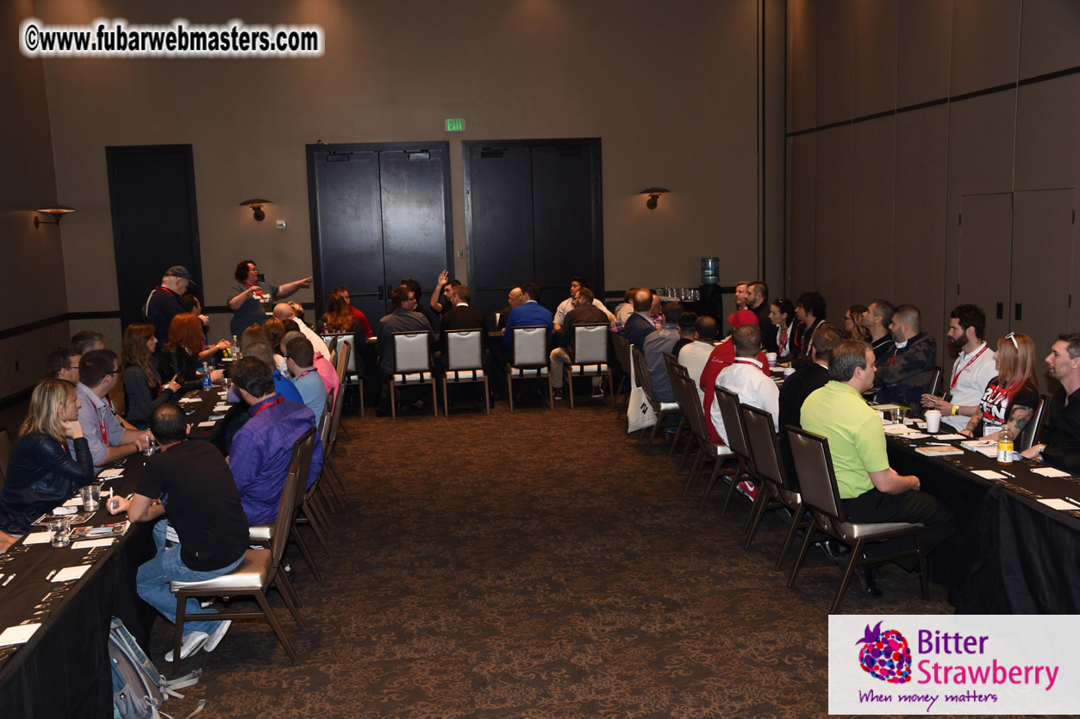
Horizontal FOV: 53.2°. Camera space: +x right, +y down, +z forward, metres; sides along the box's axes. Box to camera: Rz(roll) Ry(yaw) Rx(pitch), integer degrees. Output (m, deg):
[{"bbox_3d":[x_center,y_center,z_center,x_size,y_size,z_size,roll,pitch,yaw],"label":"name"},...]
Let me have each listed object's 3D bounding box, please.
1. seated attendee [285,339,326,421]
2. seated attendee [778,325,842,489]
[{"bbox_3d":[-1.872,0.504,7.765,0.720,1.320,0.500,-1,8,8],"label":"seated attendee"},{"bbox_3d":[1.813,0.481,6.537,0.750,1.360,0.520,-7,9,-34],"label":"seated attendee"}]

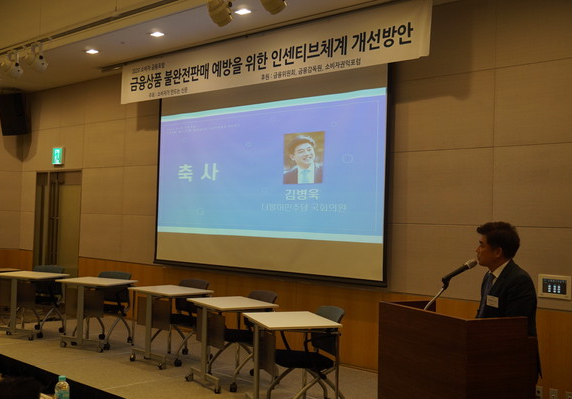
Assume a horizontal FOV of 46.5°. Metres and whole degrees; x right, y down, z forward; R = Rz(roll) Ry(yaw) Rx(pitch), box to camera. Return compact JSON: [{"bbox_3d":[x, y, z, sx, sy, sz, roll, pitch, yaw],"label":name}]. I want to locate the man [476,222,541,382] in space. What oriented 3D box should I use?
[{"bbox_3d":[1.301,0.987,3.929,0.380,1.720,0.500,2,-1,-14],"label":"man"}]

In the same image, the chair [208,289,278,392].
[{"bbox_3d":[-0.370,1.249,5.995,0.540,0.815,0.560,2,-2,-32],"label":"chair"}]

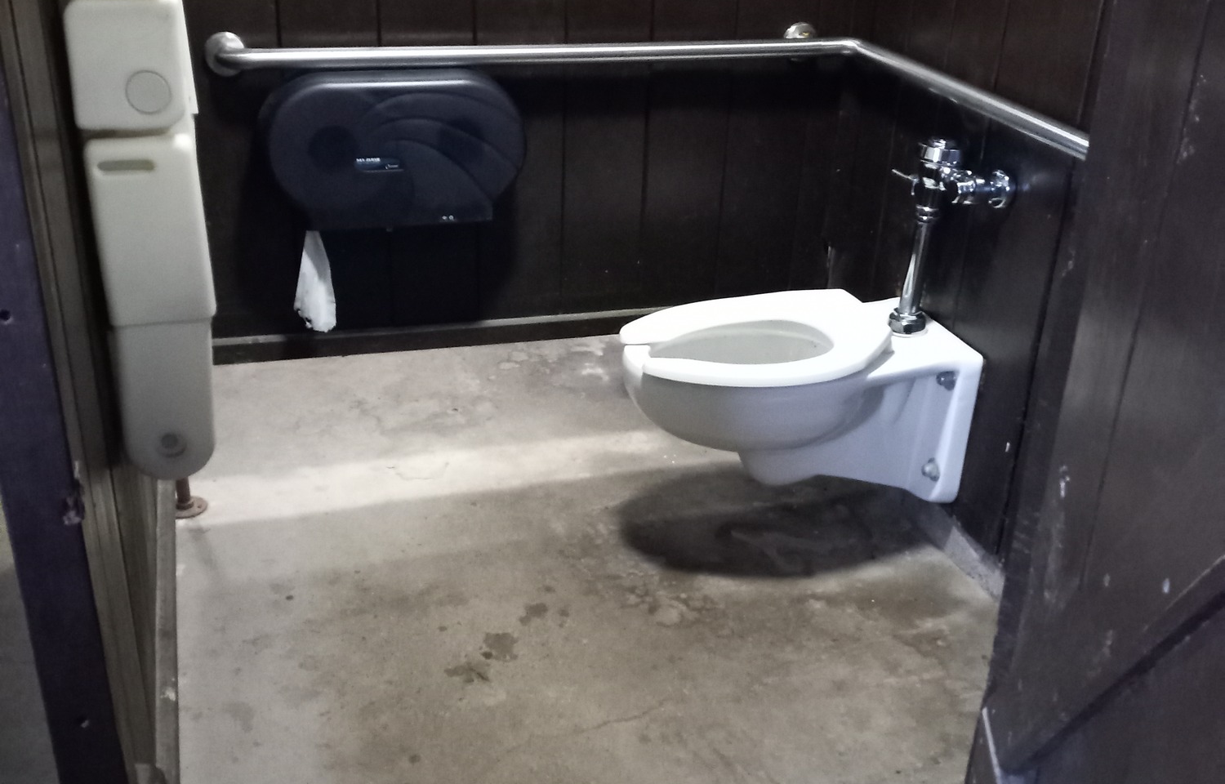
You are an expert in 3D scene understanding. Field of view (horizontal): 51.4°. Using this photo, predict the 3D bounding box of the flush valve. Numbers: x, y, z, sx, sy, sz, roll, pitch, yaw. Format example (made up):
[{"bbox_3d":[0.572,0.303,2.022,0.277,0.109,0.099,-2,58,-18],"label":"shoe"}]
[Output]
[{"bbox_3d":[0.596,-0.262,2.332,0.157,0.379,0.192,-5,26,-15],"label":"flush valve"}]

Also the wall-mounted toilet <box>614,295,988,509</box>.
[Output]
[{"bbox_3d":[0.329,0.034,2.458,0.657,0.346,0.356,-5,26,-15],"label":"wall-mounted toilet"}]

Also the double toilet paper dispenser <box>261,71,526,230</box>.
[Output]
[{"bbox_3d":[-0.416,-0.471,2.438,0.490,0.280,0.140,-5,26,-15],"label":"double toilet paper dispenser"}]

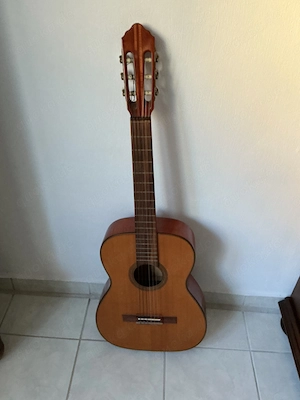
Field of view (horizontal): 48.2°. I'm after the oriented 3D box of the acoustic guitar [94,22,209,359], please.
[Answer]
[{"bbox_3d":[-0.007,0.062,0.999,0.375,1.040,0.105,1,27,6],"label":"acoustic guitar"}]

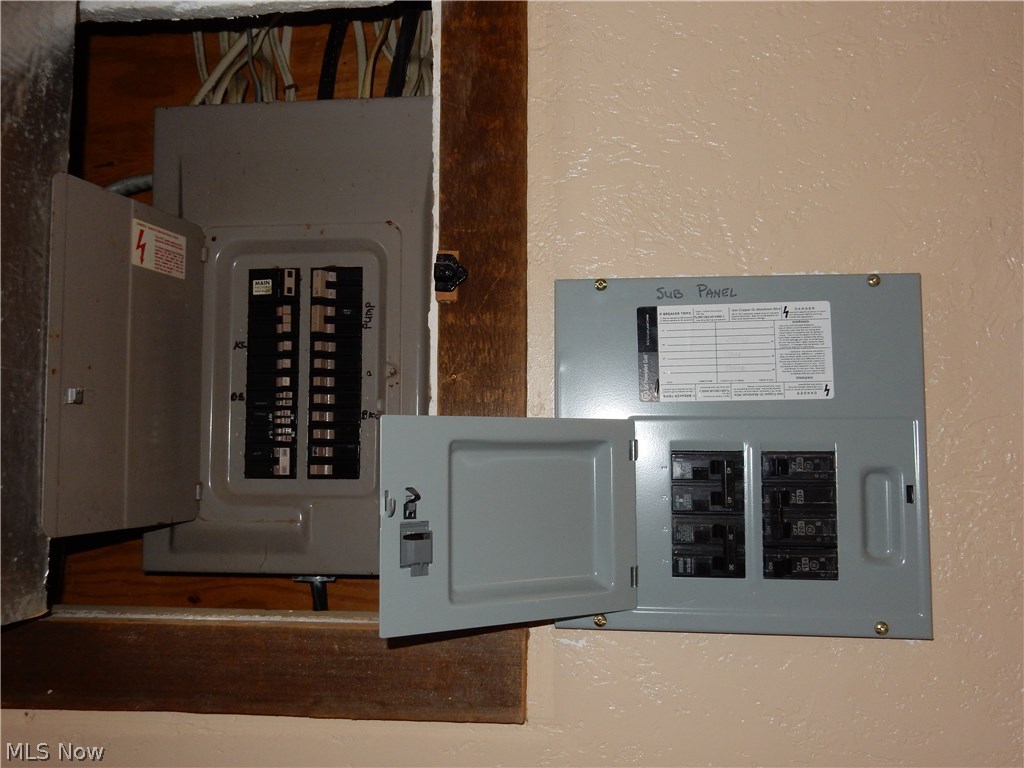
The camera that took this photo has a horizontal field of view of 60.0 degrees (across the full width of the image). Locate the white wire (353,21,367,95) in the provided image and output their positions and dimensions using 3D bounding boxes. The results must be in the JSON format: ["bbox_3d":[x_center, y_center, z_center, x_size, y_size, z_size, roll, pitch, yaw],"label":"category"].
[{"bbox_3d":[-0.180,-0.384,1.050,0.014,0.110,0.013,-4,-4,6],"label":"white wire"}]

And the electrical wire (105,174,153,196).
[{"bbox_3d":[-0.459,-0.239,1.070,0.062,0.024,0.020,0,-4,6],"label":"electrical wire"}]

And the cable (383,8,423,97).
[{"bbox_3d":[-0.128,-0.384,1.034,0.022,0.126,0.022,10,-3,7],"label":"cable"}]

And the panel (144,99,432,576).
[{"bbox_3d":[-0.220,-0.052,1.017,0.365,0.523,0.103,0,-4,6],"label":"panel"}]

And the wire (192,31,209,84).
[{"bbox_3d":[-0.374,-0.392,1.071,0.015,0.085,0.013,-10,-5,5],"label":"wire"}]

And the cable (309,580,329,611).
[{"bbox_3d":[-0.218,0.239,1.000,0.018,0.040,0.017,-6,-5,6],"label":"cable"}]

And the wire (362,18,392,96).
[{"bbox_3d":[-0.159,-0.382,1.042,0.016,0.118,0.014,13,-3,7],"label":"wire"}]

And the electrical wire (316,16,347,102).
[{"bbox_3d":[-0.211,-0.382,1.048,0.020,0.117,0.020,9,-3,7],"label":"electrical wire"}]

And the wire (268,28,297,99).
[{"bbox_3d":[-0.274,-0.381,1.058,0.017,0.112,0.015,-14,-5,5],"label":"wire"}]

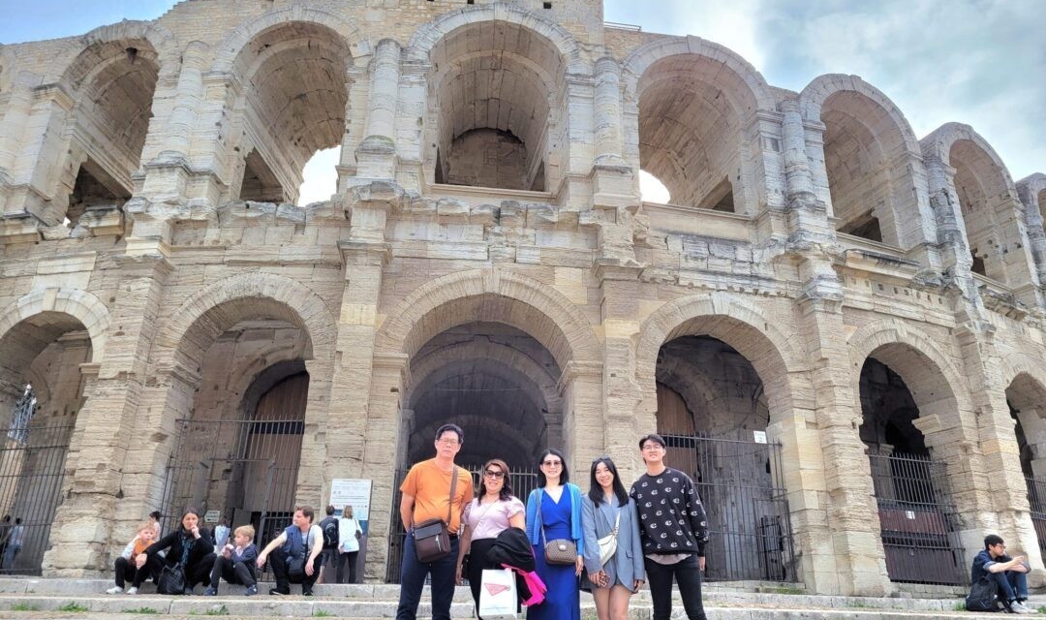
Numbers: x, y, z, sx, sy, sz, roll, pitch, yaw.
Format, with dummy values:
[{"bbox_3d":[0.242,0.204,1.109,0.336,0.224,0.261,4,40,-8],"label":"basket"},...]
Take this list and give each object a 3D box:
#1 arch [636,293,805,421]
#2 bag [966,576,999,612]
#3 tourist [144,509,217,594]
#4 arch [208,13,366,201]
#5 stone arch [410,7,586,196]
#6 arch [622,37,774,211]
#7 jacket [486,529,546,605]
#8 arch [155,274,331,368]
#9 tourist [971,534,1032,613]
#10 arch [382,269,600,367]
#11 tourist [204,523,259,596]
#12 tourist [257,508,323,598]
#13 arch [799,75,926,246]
[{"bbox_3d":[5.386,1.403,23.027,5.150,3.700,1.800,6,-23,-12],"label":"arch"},{"bbox_3d":[5.473,3.404,9.405,0.360,0.393,0.260,-4,-23,13],"label":"bag"},{"bbox_3d":[-3.776,2.661,8.691,0.700,0.912,0.650,3,-24,-5],"label":"tourist"},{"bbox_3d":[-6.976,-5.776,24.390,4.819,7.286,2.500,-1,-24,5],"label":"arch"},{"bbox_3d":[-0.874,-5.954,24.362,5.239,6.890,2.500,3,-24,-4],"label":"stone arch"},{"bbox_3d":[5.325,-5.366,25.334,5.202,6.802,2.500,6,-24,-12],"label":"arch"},{"bbox_3d":[-0.043,1.740,5.352,0.400,0.516,0.270,1,-24,0],"label":"jacket"},{"bbox_3d":[-7.440,0.559,22.374,5.150,3.000,1.800,-1,-23,5],"label":"arch"},{"bbox_3d":[5.428,2.980,8.887,0.680,0.855,0.500,-11,-27,26],"label":"tourist"},{"bbox_3d":[-0.889,0.580,20.989,5.621,2.800,2.000,3,-24,-4],"label":"arch"},{"bbox_3d":[-3.529,3.071,9.634,0.460,0.815,0.600,-11,-26,28],"label":"tourist"},{"bbox_3d":[-2.580,2.652,8.703,0.580,0.978,0.650,-9,-26,21],"label":"tourist"},{"bbox_3d":[11.466,-5.092,27.835,5.200,6.800,2.000,10,-24,-21],"label":"arch"}]

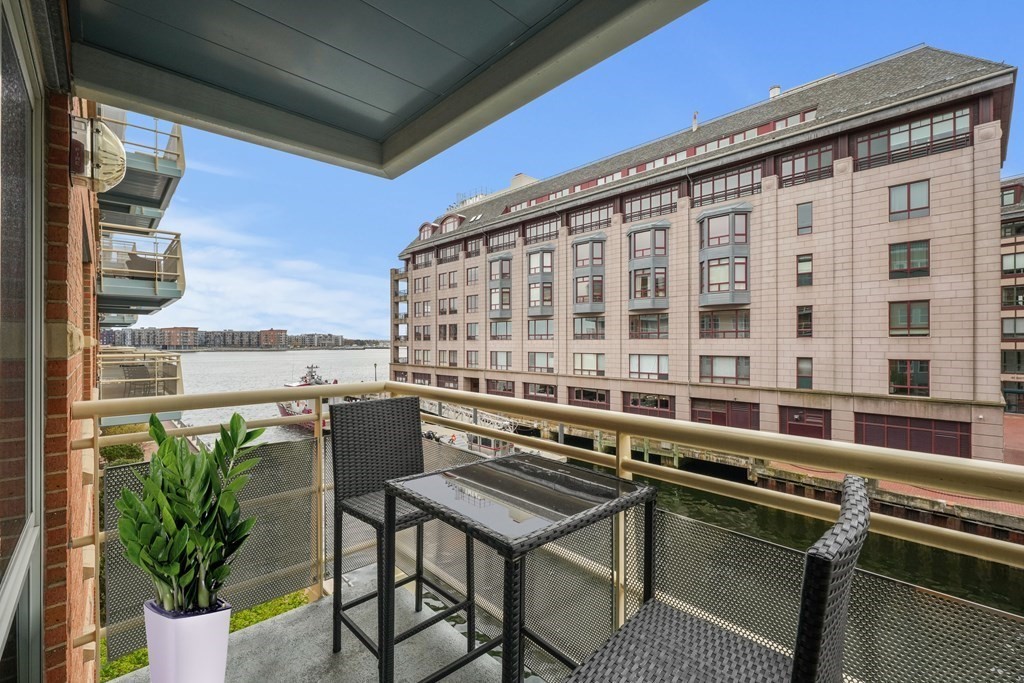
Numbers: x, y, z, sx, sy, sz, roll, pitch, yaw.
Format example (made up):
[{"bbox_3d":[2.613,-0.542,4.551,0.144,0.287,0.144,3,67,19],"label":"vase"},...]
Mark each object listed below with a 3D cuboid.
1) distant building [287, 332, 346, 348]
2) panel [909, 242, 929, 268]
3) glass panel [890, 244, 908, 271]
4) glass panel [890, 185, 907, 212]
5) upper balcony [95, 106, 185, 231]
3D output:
[{"bbox_3d":[-232.000,-0.500,538.000,62.000,16.500,22.000,0,0,-30],"label":"distant building"},{"bbox_3d":[20.966,-4.453,23.450,0.070,1.311,0.757,0,0,-42],"label":"panel"},{"bbox_3d":[20.440,-4.435,24.024,0.070,1.301,0.713,0,0,-42],"label":"glass panel"},{"bbox_3d":[20.432,-7.531,24.033,0.070,1.360,0.689,0,0,-42],"label":"glass panel"},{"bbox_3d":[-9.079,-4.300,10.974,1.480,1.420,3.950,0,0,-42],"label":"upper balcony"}]

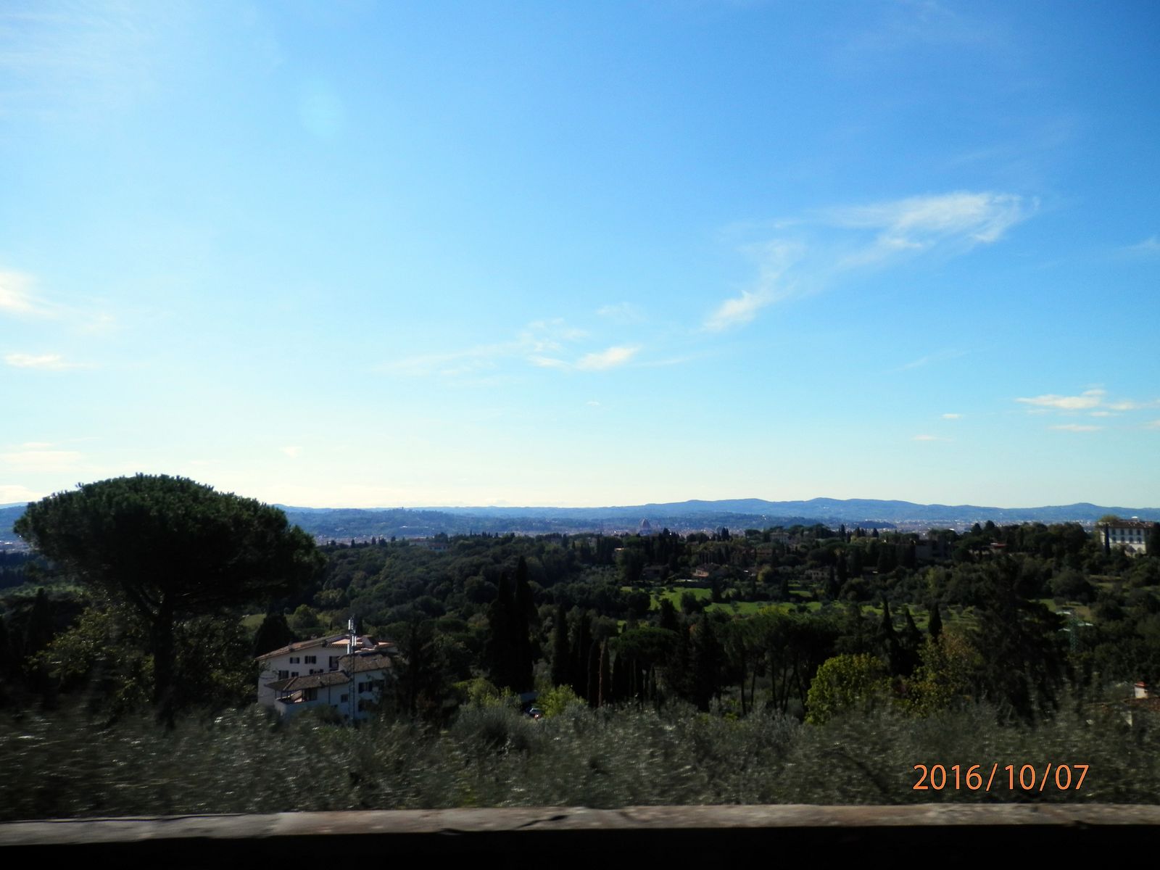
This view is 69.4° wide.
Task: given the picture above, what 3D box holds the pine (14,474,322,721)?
[{"bbox_3d":[-17.200,7.150,36.000,11.800,11.000,11.400,3,-6,-25],"label":"pine"}]

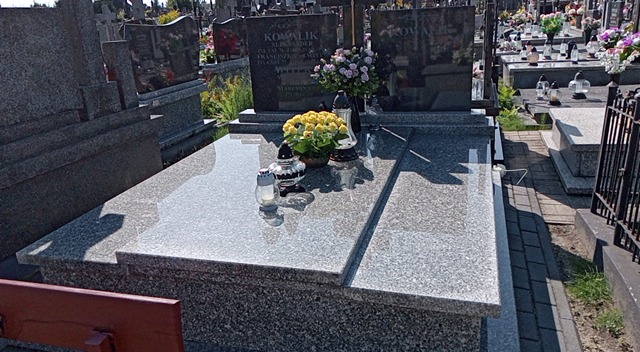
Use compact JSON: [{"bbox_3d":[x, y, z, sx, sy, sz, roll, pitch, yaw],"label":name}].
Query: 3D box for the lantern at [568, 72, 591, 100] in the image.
[{"bbox_3d":[3.083,-1.085,6.146,0.229,0.330,0.229,3,20,17],"label":"lantern"}]

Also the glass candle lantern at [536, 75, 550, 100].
[{"bbox_3d":[2.743,-1.110,6.364,0.147,0.271,0.147,3,20,17],"label":"glass candle lantern"}]

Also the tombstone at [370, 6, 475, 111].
[{"bbox_3d":[0.733,-0.825,3.729,0.712,0.725,0.080,2,20,16],"label":"tombstone"}]

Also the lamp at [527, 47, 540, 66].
[{"bbox_3d":[2.992,-1.675,7.250,0.157,0.255,0.157,3,20,17],"label":"lamp"}]

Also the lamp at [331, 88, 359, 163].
[{"bbox_3d":[0.138,-0.302,3.050,0.165,0.400,0.165,2,20,16],"label":"lamp"}]

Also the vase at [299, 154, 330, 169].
[{"bbox_3d":[-0.023,-0.111,2.986,0.175,0.100,0.175,2,20,16],"label":"vase"}]

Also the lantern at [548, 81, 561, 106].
[{"bbox_3d":[2.486,-0.878,5.447,0.130,0.233,0.130,2,20,16],"label":"lantern"}]

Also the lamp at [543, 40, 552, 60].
[{"bbox_3d":[3.002,-1.654,6.800,0.115,0.238,0.115,2,20,16],"label":"lamp"}]

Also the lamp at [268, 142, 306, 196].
[{"bbox_3d":[-0.164,-0.041,2.640,0.189,0.267,0.189,-3,19,1],"label":"lamp"}]

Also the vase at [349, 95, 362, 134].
[{"bbox_3d":[0.244,-0.450,3.639,0.105,0.285,0.105,2,20,16],"label":"vase"}]

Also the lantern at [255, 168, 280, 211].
[{"bbox_3d":[-0.251,0.062,2.484,0.118,0.185,0.118,-3,19,1],"label":"lantern"}]

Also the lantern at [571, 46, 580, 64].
[{"bbox_3d":[3.546,-1.687,7.191,0.091,0.258,0.091,3,20,17],"label":"lantern"}]

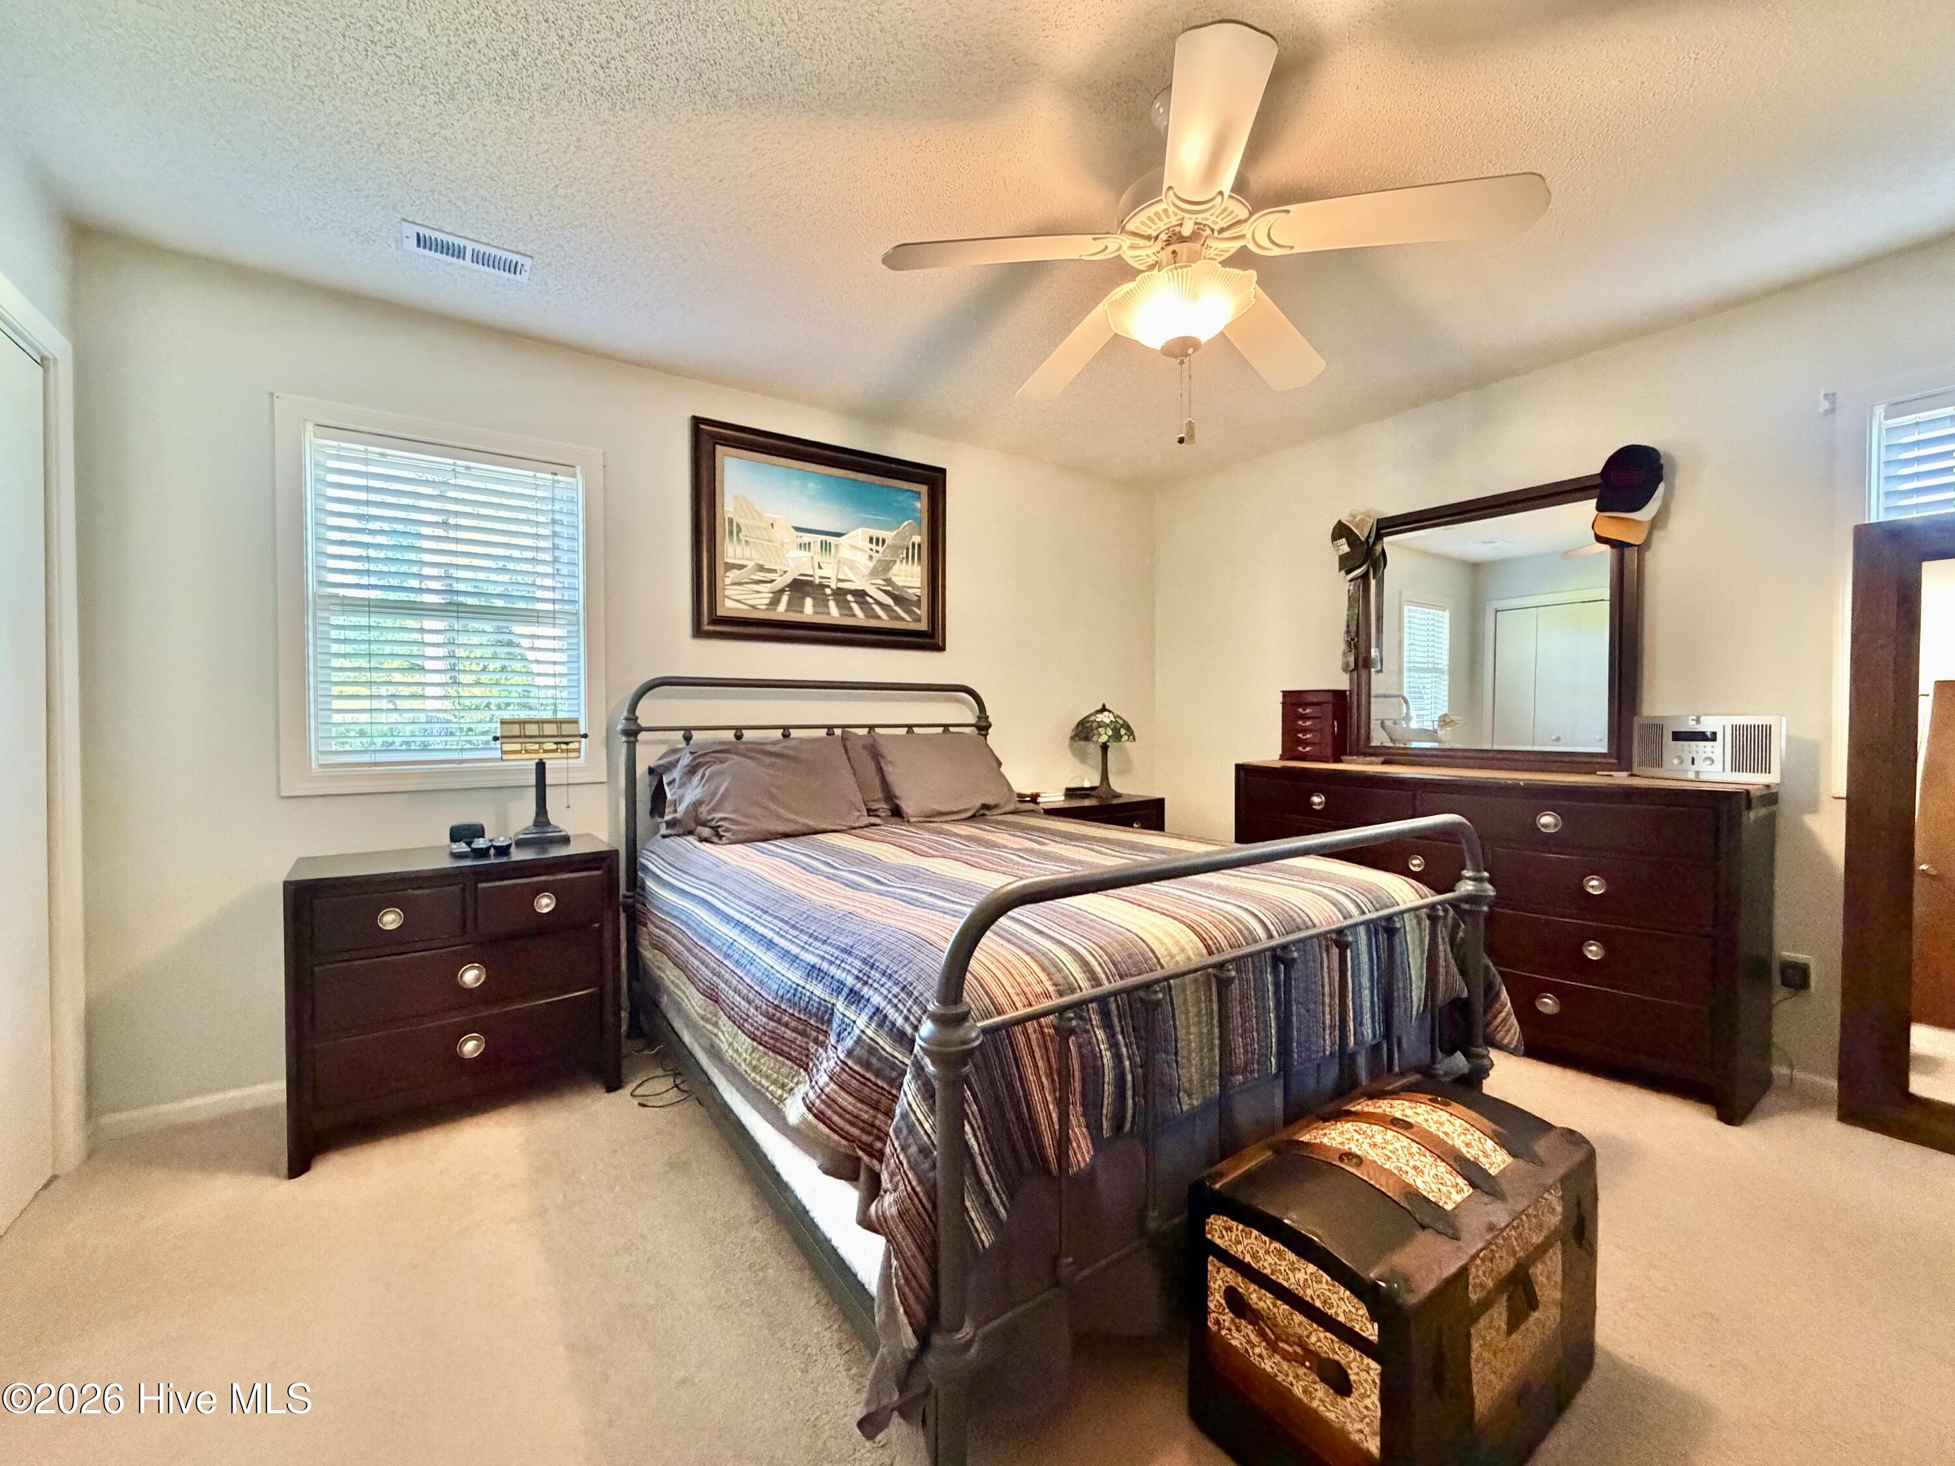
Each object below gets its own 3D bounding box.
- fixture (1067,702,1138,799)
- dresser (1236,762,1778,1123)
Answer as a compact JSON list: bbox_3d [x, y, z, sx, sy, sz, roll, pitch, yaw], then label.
[{"bbox_3d":[0.650,0.094,4.002,0.335,0.475,0.335,0,1,0],"label":"fixture"},{"bbox_3d":[1.805,0.621,2.998,0.395,0.944,1.680,-1,1,-35],"label":"dresser"}]

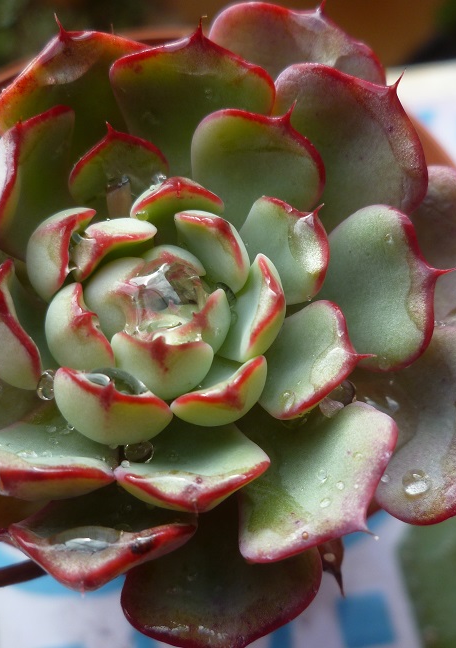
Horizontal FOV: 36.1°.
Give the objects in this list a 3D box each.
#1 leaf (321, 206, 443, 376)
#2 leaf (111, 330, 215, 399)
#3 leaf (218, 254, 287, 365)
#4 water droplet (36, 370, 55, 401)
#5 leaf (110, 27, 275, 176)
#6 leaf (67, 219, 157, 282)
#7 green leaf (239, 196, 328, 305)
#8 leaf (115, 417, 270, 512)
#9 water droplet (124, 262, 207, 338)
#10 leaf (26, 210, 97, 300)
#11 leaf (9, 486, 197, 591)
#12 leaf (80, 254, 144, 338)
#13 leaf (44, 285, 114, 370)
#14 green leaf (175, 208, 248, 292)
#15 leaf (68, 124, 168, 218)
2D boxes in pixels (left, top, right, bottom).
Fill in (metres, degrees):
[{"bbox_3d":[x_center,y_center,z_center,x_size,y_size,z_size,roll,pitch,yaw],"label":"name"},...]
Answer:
[{"bbox_3d":[0.025,-0.004,0.153,0.042,0.010,0.032,-18,65,24],"label":"leaf"},{"bbox_3d":[-0.014,0.009,0.146,0.021,0.018,0.009,6,88,2],"label":"leaf"},{"bbox_3d":[0.004,-0.001,0.149,0.010,0.025,0.021,14,64,-28],"label":"leaf"},{"bbox_3d":[-0.030,0.010,0.117,0.003,0.004,0.005,-2,63,4],"label":"water droplet"},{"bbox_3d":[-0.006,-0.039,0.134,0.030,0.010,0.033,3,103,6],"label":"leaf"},{"bbox_3d":[-0.022,-0.012,0.154,0.018,0.021,0.009,-35,47,-15],"label":"leaf"},{"bbox_3d":[0.009,-0.012,0.120,0.018,0.007,0.020,48,115,24],"label":"green leaf"},{"bbox_3d":[-0.007,0.029,0.146,0.031,0.010,0.023,-6,36,-4],"label":"leaf"},{"bbox_3d":[-0.013,-0.005,0.144,0.017,0.011,0.015,4,61,0],"label":"water droplet"},{"bbox_3d":[-0.028,-0.012,0.120,0.009,0.017,0.016,17,64,29],"label":"leaf"},{"bbox_3d":[-0.022,0.037,0.146,0.038,0.011,0.041,14,39,5],"label":"leaf"},{"bbox_3d":[-0.024,-0.005,0.149,0.009,0.018,0.016,0,60,27],"label":"leaf"},{"bbox_3d":[-0.031,0.001,0.150,0.010,0.018,0.019,-25,63,20],"label":"leaf"},{"bbox_3d":[-0.003,-0.012,0.119,0.015,0.017,0.007,36,47,20],"label":"green leaf"},{"bbox_3d":[-0.021,-0.027,0.160,0.022,0.035,0.008,-15,28,-7],"label":"leaf"}]

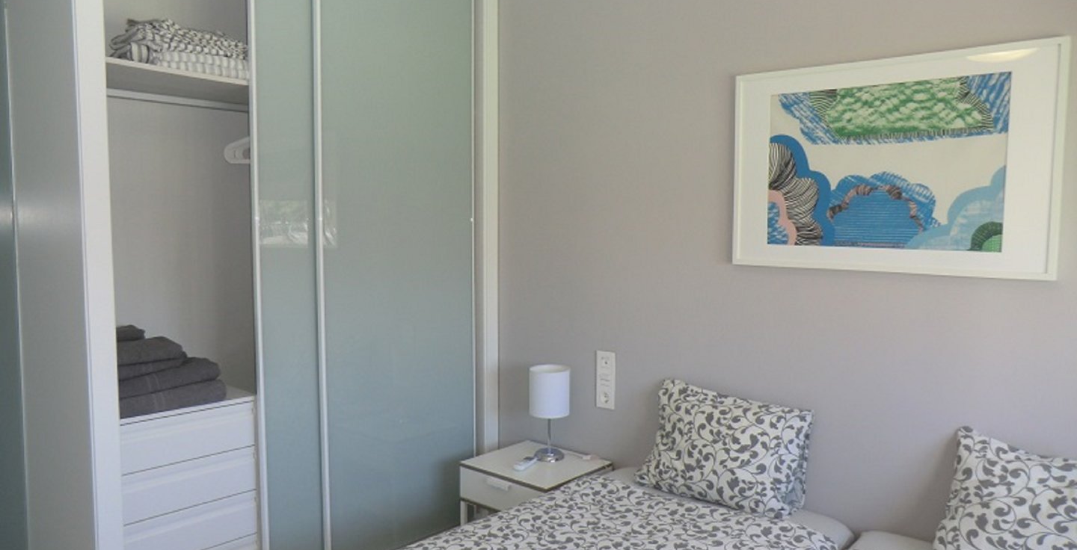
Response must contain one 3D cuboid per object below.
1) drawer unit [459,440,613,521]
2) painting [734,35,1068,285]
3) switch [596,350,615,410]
[{"bbox_3d":[-0.007,1.017,3.025,0.453,0.524,0.395,4,6,41],"label":"drawer unit"},{"bbox_3d":[1.030,-0.329,2.264,0.926,0.636,0.025,4,6,41],"label":"painting"},{"bbox_3d":[0.271,0.421,2.992,0.087,0.228,0.012,4,6,41],"label":"switch"}]

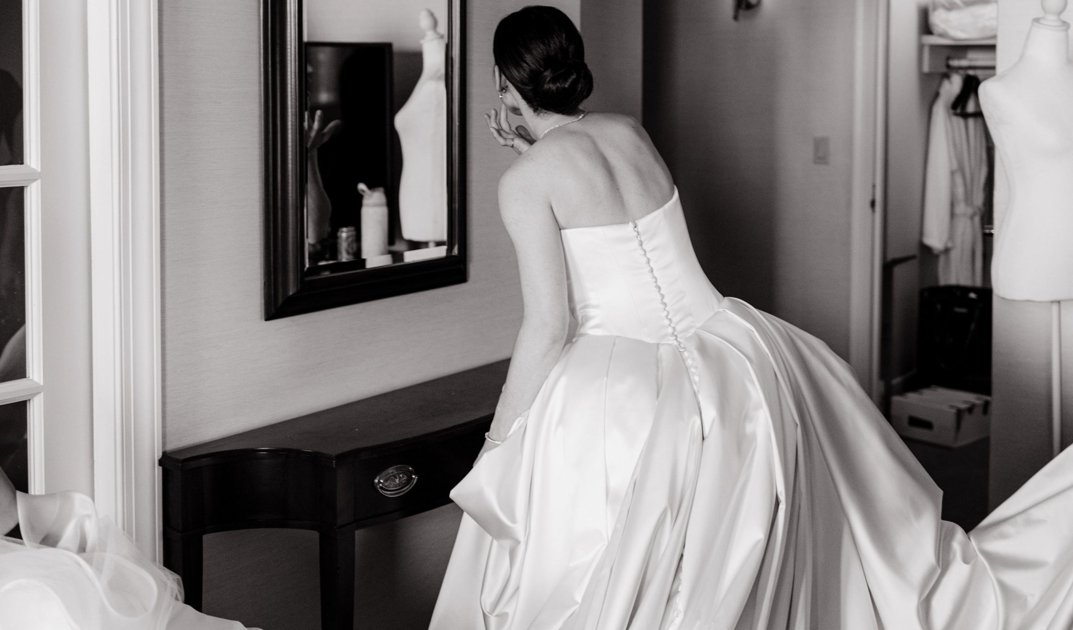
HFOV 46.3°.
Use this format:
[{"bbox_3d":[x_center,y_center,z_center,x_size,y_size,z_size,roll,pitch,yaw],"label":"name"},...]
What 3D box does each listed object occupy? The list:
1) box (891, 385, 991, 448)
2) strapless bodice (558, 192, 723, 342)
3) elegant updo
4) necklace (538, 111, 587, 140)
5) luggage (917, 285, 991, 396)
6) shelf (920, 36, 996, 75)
[{"bbox_3d":[1.678,0.420,5.173,0.290,0.160,0.270,-5,8,-43],"label":"box"},{"bbox_3d":[0.197,-0.103,2.460,0.270,0.280,0.230,-14,-13,-24],"label":"strapless bodice"},{"bbox_3d":[0.014,-0.507,2.490,0.175,0.200,0.215,-7,-7,-37],"label":"elegant updo"},{"bbox_3d":[0.034,-0.361,2.500,0.130,0.075,0.130,-10,-17,-30],"label":"necklace"},{"bbox_3d":[1.878,0.164,5.420,0.390,0.580,0.250,5,8,37],"label":"luggage"},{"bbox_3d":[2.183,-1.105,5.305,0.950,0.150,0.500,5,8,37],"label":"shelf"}]

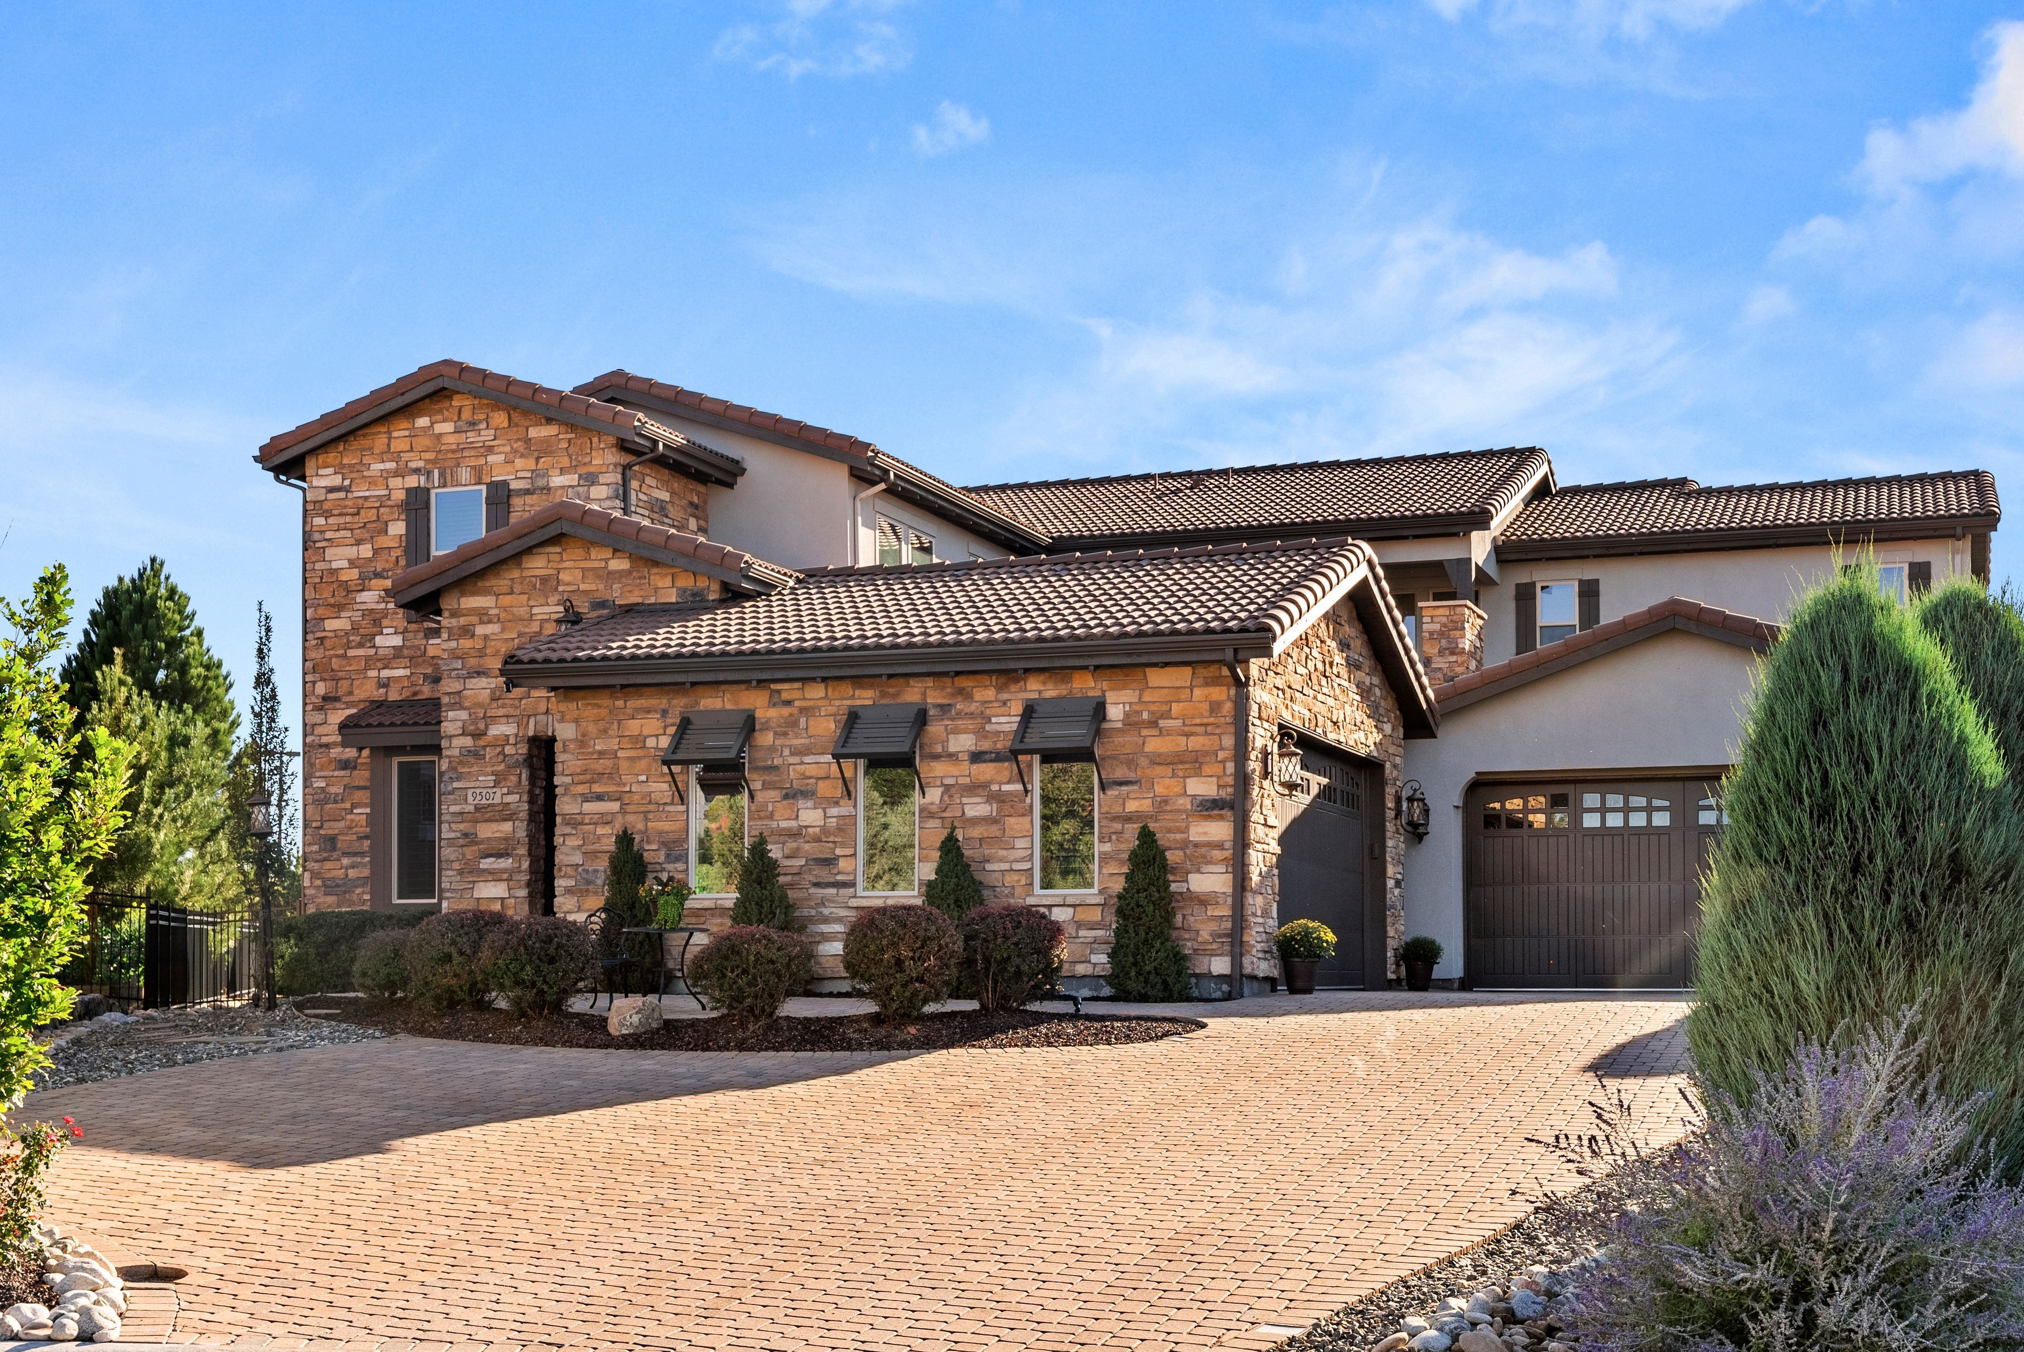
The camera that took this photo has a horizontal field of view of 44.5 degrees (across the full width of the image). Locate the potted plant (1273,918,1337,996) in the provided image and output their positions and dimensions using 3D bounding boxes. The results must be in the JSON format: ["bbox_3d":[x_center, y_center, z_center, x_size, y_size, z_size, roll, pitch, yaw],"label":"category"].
[{"bbox_3d":[2.564,2.473,21.750,0.540,0.660,0.540,0,-2,0],"label":"potted plant"}]

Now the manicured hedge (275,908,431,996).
[{"bbox_3d":[-6.636,2.779,25.000,1.650,0.900,1.000,-1,-2,20],"label":"manicured hedge"}]

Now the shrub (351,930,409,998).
[{"bbox_3d":[-6.044,2.767,23.800,0.660,0.680,0.660,-1,-2,20],"label":"shrub"}]

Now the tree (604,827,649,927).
[{"bbox_3d":[-3.595,2.173,23.300,0.550,1.500,0.550,-1,-2,20],"label":"tree"}]

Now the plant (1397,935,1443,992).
[{"bbox_3d":[4.615,3.256,28.000,0.520,0.650,0.520,-1,-2,20],"label":"plant"}]

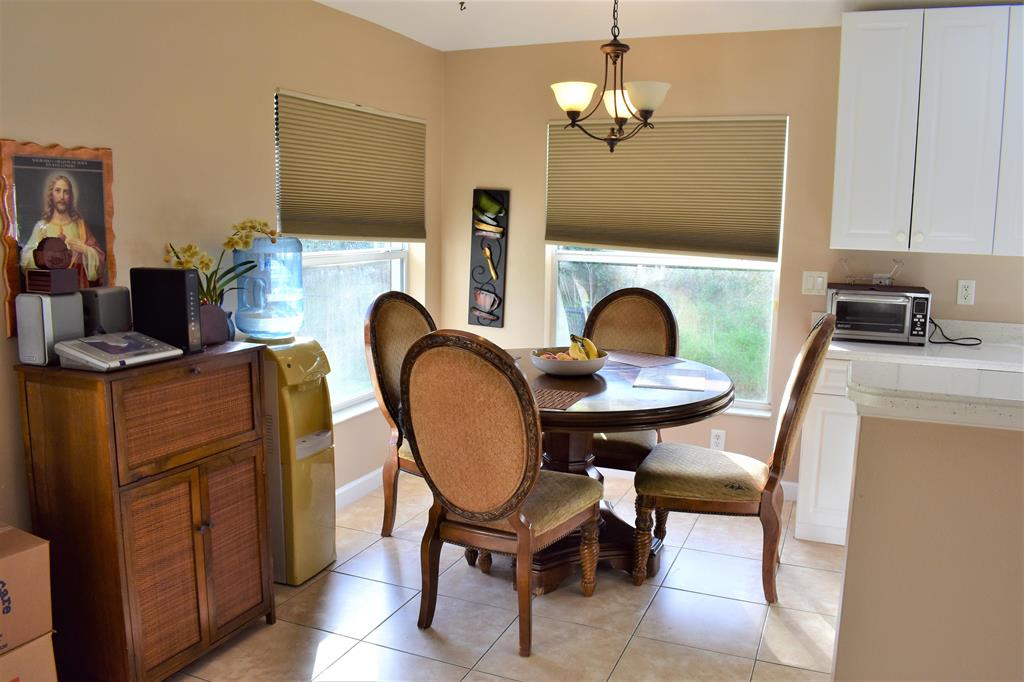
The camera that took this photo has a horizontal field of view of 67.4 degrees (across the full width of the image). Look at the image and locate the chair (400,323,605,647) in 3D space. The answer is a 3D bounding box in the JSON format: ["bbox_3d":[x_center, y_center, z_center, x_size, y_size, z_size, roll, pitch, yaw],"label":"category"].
[{"bbox_3d":[-0.035,0.474,2.745,0.525,1.125,0.715,4,9,25],"label":"chair"}]

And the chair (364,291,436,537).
[{"bbox_3d":[-0.299,0.363,3.585,0.675,1.105,0.525,6,9,34],"label":"chair"}]

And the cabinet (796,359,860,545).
[{"bbox_3d":[1.659,0.487,3.682,0.480,0.876,0.620,4,8,23],"label":"cabinet"}]

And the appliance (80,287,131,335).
[{"bbox_3d":[-1.342,-0.069,2.523,0.125,0.205,0.125,4,8,23],"label":"appliance"}]

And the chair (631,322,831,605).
[{"bbox_3d":[0.902,0.432,3.117,0.715,1.125,0.525,4,8,22],"label":"chair"}]

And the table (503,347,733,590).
[{"bbox_3d":[0.233,0.549,3.419,1.470,0.800,1.470,4,8,23],"label":"table"}]

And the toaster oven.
[{"bbox_3d":[1.757,-0.124,3.702,0.415,0.245,0.290,4,8,23],"label":"toaster oven"}]

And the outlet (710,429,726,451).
[{"bbox_3d":[1.146,0.550,4.259,0.073,0.115,0.010,4,8,23],"label":"outlet"}]

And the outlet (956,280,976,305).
[{"bbox_3d":[2.190,-0.233,3.699,0.074,0.116,0.010,4,8,23],"label":"outlet"}]

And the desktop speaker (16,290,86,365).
[{"bbox_3d":[-1.383,-0.040,2.301,0.125,0.207,0.125,4,8,23],"label":"desktop speaker"}]

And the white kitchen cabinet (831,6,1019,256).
[{"bbox_3d":[1.872,-0.947,3.576,0.667,1.060,0.325,4,8,23],"label":"white kitchen cabinet"}]

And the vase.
[{"bbox_3d":[-1.061,-0.065,2.715,0.125,0.150,0.125,4,8,23],"label":"vase"}]

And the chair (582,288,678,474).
[{"bbox_3d":[0.504,0.330,3.842,0.525,1.125,0.715,4,8,23],"label":"chair"}]

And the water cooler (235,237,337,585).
[{"bbox_3d":[-0.946,0.273,3.145,0.350,1.395,0.300,4,8,23],"label":"water cooler"}]

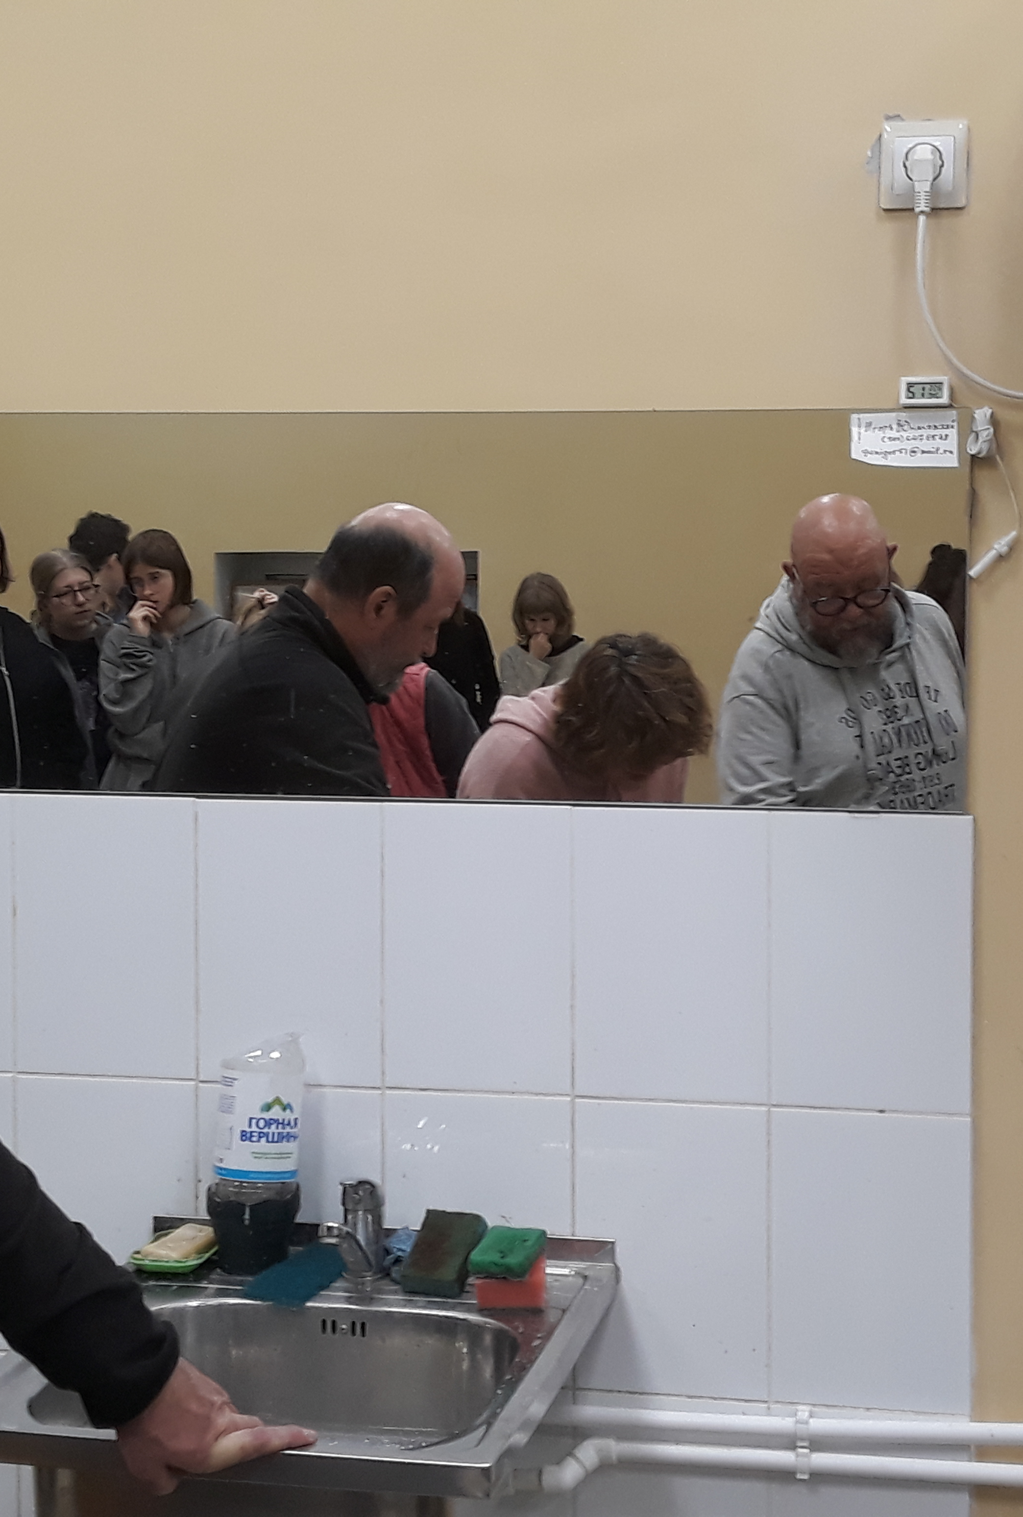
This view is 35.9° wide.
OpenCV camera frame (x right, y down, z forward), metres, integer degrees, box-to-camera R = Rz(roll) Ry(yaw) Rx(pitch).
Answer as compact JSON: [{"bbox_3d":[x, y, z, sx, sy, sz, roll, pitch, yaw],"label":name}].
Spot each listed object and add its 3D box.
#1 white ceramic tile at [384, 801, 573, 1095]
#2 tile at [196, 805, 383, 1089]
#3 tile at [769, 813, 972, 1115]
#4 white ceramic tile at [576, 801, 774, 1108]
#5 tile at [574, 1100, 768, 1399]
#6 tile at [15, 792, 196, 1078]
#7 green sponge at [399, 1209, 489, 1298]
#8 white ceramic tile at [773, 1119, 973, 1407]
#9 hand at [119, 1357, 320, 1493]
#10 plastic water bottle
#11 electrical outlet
[{"bbox_3d":[-0.035,0.199,1.643,0.200,0.300,0.009,1,2,8],"label":"white ceramic tile"},{"bbox_3d":[-0.233,0.194,1.652,0.198,0.298,0.009,1,2,7],"label":"tile"},{"bbox_3d":[0.362,0.203,1.577,0.198,0.298,0.009,1,2,7],"label":"tile"},{"bbox_3d":[0.163,0.203,1.617,0.200,0.300,0.009,1,2,8],"label":"white ceramic tile"},{"bbox_3d":[0.161,0.500,1.613,0.198,0.298,0.009,1,2,7],"label":"tile"},{"bbox_3d":[-0.436,0.193,1.698,0.200,0.300,0.009,1,2,8],"label":"tile"},{"bbox_3d":[-0.067,0.486,1.557,0.060,0.028,0.088,1,30,15],"label":"green sponge"},{"bbox_3d":[0.363,0.509,1.599,0.200,0.300,0.009,1,2,8],"label":"white ceramic tile"},{"bbox_3d":[-0.236,0.537,1.265,0.160,0.100,0.100,1,2,8],"label":"hand"},{"bbox_3d":[-0.261,0.399,1.610,0.093,0.233,0.093,3,2,0],"label":"plastic water bottle"},{"bbox_3d":[0.406,-0.582,1.552,0.082,0.084,0.018,1,2,8],"label":"electrical outlet"}]

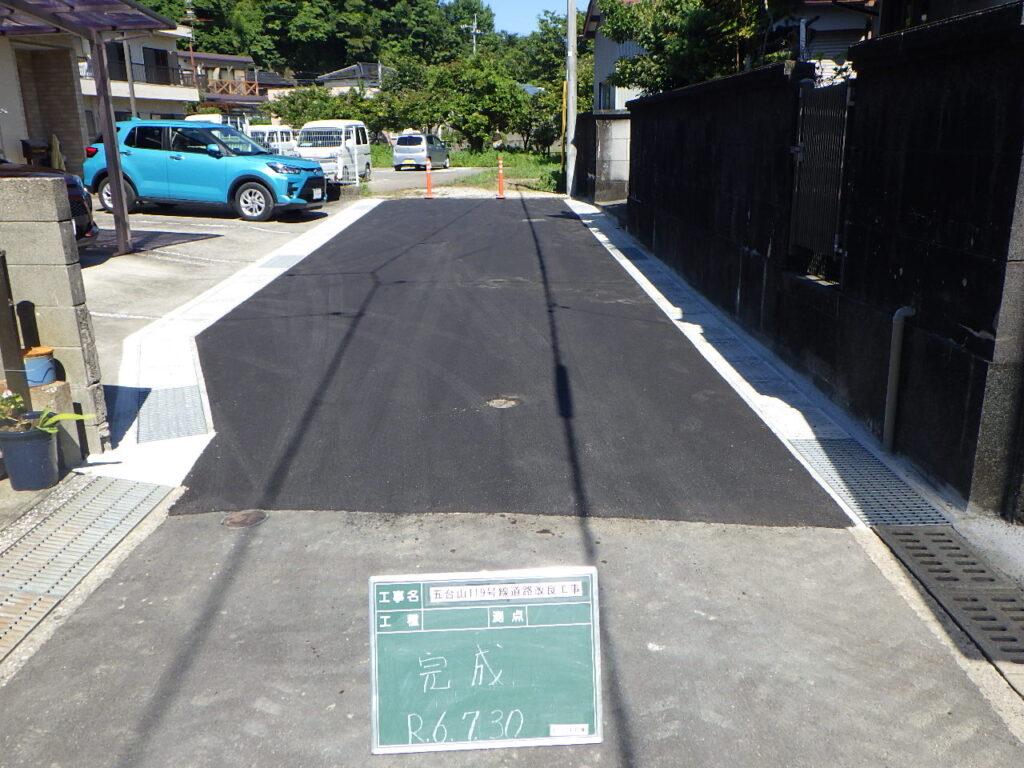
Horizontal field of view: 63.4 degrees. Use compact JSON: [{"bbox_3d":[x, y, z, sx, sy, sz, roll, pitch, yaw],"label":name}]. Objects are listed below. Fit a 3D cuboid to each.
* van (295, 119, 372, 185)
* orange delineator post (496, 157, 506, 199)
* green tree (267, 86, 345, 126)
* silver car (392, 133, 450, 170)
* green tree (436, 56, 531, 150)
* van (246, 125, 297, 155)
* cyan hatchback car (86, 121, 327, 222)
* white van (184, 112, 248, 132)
[{"bbox_3d":[-5.586,-7.380,26.180,1.475,1.880,3.395,2,17,6],"label":"van"},{"bbox_3d":[-0.237,-4.647,18.664,0.220,0.940,0.220,0,17,0],"label":"orange delineator post"},{"bbox_3d":[-11.724,-14.814,47.607,4.600,4.200,4.400,0,17,0],"label":"green tree"},{"bbox_3d":[-3.817,-10.036,35.865,1.475,1.500,3.395,5,17,14],"label":"silver car"},{"bbox_3d":[-1.523,-14.663,44.809,5.000,5.600,4.800,0,17,0],"label":"green tree"},{"bbox_3d":[-11.615,-11.447,39.772,1.475,1.880,3.395,3,17,9],"label":"van"},{"bbox_3d":[-5.314,-3.783,14.474,3.995,1.610,1.695,5,17,10],"label":"cyan hatchback car"},{"bbox_3d":[-11.241,-9.321,31.775,1.500,1.900,3.400,3,17,8],"label":"white van"}]

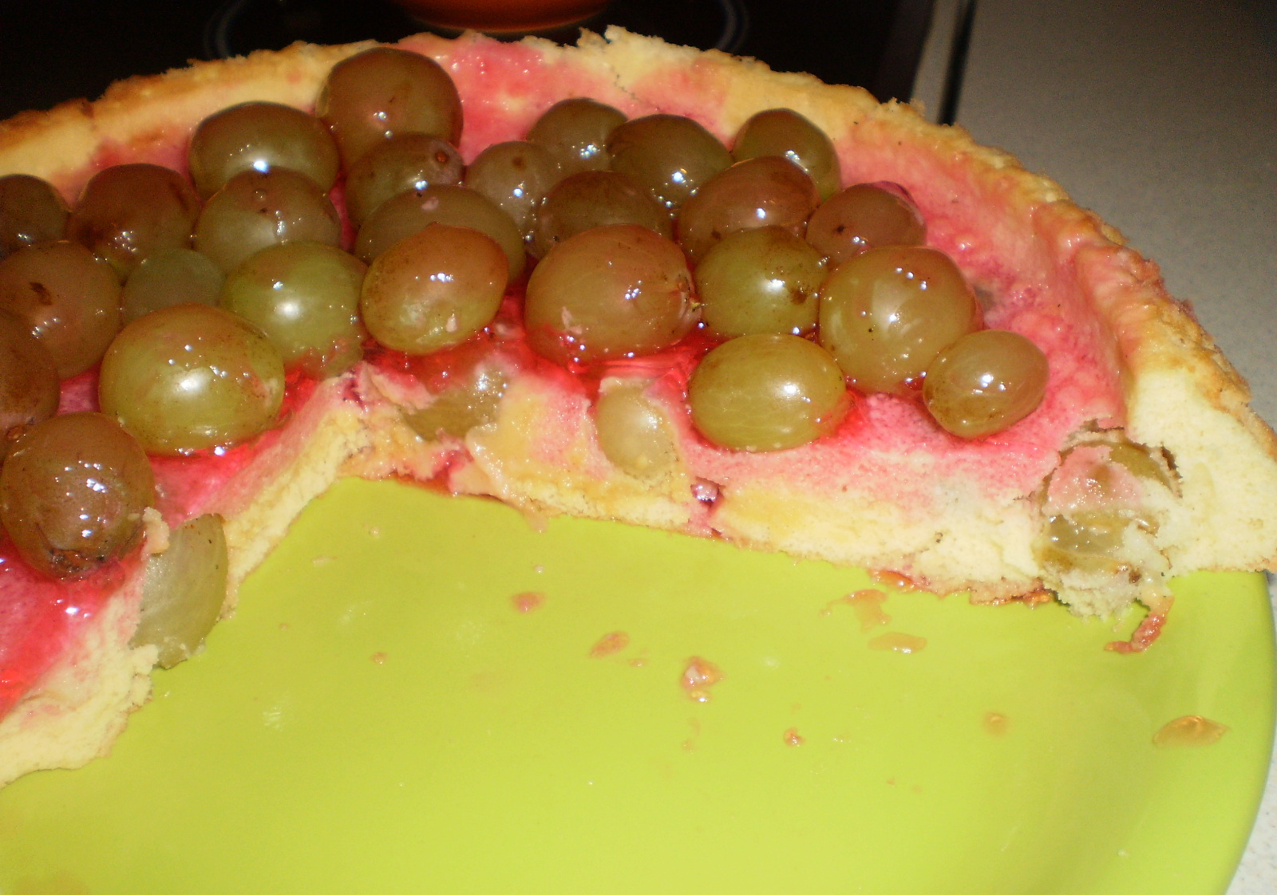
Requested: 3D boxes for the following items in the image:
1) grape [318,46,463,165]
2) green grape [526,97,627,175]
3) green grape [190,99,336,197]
[{"bbox_3d":[-0.046,-0.062,0.244,0.026,0.023,0.023,1,39,0],"label":"grape"},{"bbox_3d":[-0.011,-0.059,0.259,0.021,0.019,0.020,0,39,0],"label":"green grape"},{"bbox_3d":[-0.071,-0.055,0.251,0.029,0.021,0.025,0,39,0],"label":"green grape"}]

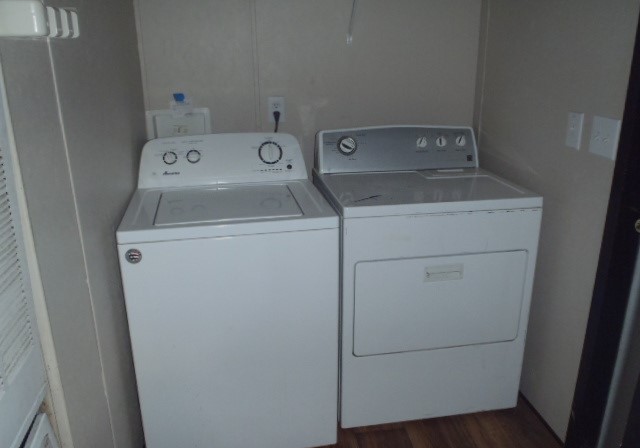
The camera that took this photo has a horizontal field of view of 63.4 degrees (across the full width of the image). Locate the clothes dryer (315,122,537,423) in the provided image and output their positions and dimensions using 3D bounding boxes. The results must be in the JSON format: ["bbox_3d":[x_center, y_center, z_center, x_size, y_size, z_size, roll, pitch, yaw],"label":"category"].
[{"bbox_3d":[0.389,0.171,2.232,0.737,1.100,0.690,-3,18,-9],"label":"clothes dryer"}]

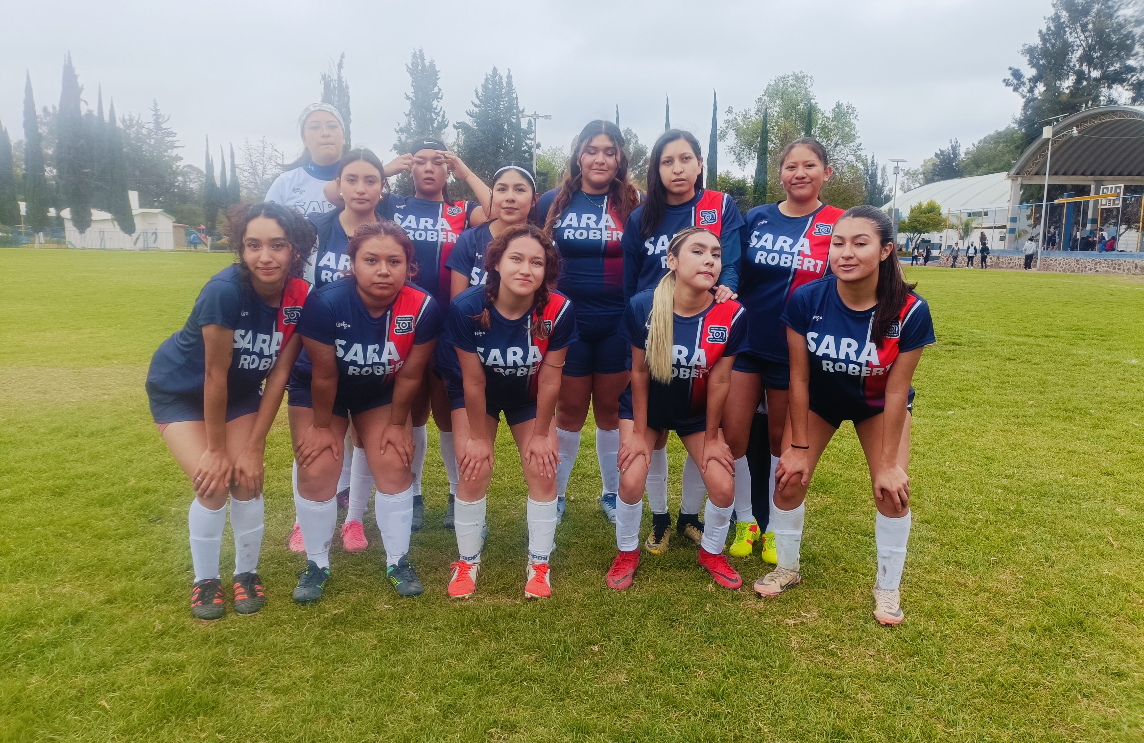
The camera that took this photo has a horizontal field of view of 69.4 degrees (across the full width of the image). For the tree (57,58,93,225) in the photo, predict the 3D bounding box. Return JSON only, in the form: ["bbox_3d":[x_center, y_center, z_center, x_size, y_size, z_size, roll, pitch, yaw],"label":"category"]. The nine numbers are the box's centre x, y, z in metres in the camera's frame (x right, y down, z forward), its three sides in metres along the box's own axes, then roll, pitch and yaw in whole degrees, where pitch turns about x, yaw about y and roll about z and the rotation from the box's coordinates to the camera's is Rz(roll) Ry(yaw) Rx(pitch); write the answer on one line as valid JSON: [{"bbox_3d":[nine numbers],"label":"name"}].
[{"bbox_3d":[-42.411,-18.772,70.741,3.000,16.245,3.000,-5,10,-30],"label":"tree"}]

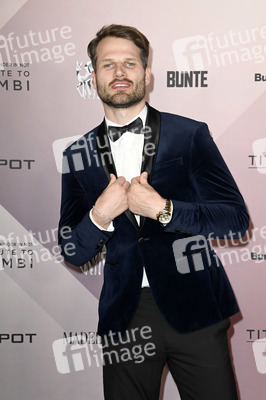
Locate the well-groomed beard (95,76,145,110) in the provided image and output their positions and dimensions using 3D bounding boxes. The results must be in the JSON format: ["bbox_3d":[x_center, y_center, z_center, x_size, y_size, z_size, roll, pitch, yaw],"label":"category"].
[{"bbox_3d":[-0.035,-0.323,2.600,0.148,0.095,0.100,-3,-5,2],"label":"well-groomed beard"}]

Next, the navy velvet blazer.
[{"bbox_3d":[0.060,0.063,2.660,0.570,0.710,0.360,-4,7,20],"label":"navy velvet blazer"}]

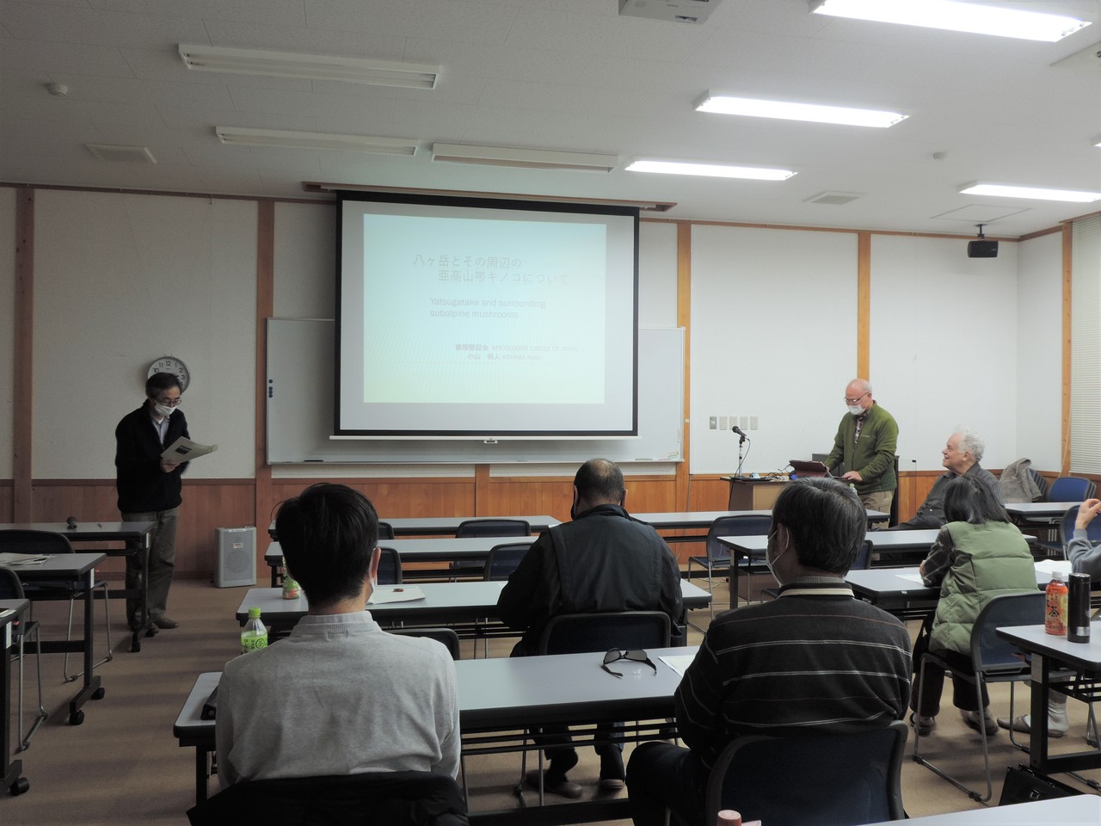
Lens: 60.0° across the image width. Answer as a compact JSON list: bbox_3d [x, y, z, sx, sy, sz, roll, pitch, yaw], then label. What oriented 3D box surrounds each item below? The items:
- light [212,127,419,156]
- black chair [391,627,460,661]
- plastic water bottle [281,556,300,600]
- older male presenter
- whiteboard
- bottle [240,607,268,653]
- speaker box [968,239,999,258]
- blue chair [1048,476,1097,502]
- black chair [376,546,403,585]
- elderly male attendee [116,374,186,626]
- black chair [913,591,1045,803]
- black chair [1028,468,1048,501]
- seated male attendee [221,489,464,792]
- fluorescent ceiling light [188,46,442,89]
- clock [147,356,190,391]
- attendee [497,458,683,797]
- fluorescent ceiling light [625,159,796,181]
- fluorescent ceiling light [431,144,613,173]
[{"bbox_3d":[-1.500,-1.768,6.221,1.250,0.060,0.230,0,0,-13],"label":"light"},{"bbox_3d":[-0.567,1.011,2.968,0.510,0.770,0.530,0,0,-14],"label":"black chair"},{"bbox_3d":[-0.984,0.595,3.627,0.067,0.215,0.067,0,0,-13],"label":"plastic water bottle"},{"bbox_3d":[2.446,0.583,7.478,0.500,1.690,0.550,0,0,-37],"label":"older male presenter"},{"bbox_3d":[-0.553,-0.168,8.369,3.690,1.230,0.070,0,0,-13],"label":"whiteboard"},{"bbox_3d":[-0.739,0.588,2.370,0.067,0.210,0.067,0,0,-14],"label":"bottle"},{"bbox_3d":[4.075,-1.547,9.013,0.270,0.165,0.170,0,10,13],"label":"speaker box"},{"bbox_3d":[4.629,0.996,8.858,0.550,0.800,0.510,0,0,-14],"label":"blue chair"},{"bbox_3d":[-0.985,1.013,4.575,0.510,0.770,0.530,0,0,-14],"label":"black chair"},{"bbox_3d":[-2.528,0.560,6.052,0.370,1.640,0.470,1,0,37],"label":"elderly male attendee"},{"bbox_3d":[1.788,1.028,3.740,0.520,0.770,0.530,0,0,-14],"label":"black chair"},{"bbox_3d":[4.511,1.007,9.518,0.570,0.840,0.510,0,0,-14],"label":"black chair"},{"bbox_3d":[-0.438,0.761,1.971,0.490,1.265,0.760,0,0,-14],"label":"seated male attendee"},{"bbox_3d":[-1.203,-1.759,4.857,1.250,0.060,0.230,0,0,-13],"label":"fluorescent ceiling light"},{"bbox_3d":[-3.106,-0.284,7.769,0.340,0.340,0.050,0,0,-13],"label":"clock"},{"bbox_3d":[0.127,0.784,3.500,0.620,1.250,0.750,0,0,-13],"label":"attendee"},{"bbox_3d":[1.186,-1.801,7.046,1.270,0.055,0.210,0,0,-14],"label":"fluorescent ceiling light"},{"bbox_3d":[-0.180,-1.795,6.738,1.290,0.082,0.180,0,0,-14],"label":"fluorescent ceiling light"}]

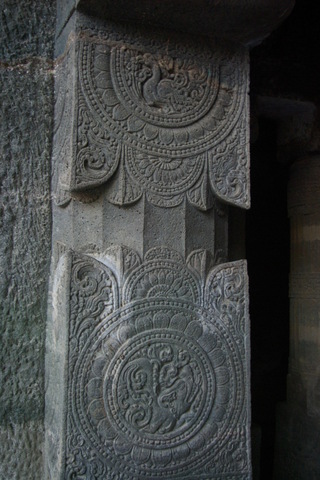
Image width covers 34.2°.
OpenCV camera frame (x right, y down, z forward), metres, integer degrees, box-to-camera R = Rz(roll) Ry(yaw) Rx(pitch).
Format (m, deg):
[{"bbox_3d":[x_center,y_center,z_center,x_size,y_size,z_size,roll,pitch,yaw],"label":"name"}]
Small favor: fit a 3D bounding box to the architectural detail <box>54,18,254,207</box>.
[{"bbox_3d":[-0.043,-0.460,2.384,0.750,0.687,0.510,3,-6,-16],"label":"architectural detail"}]

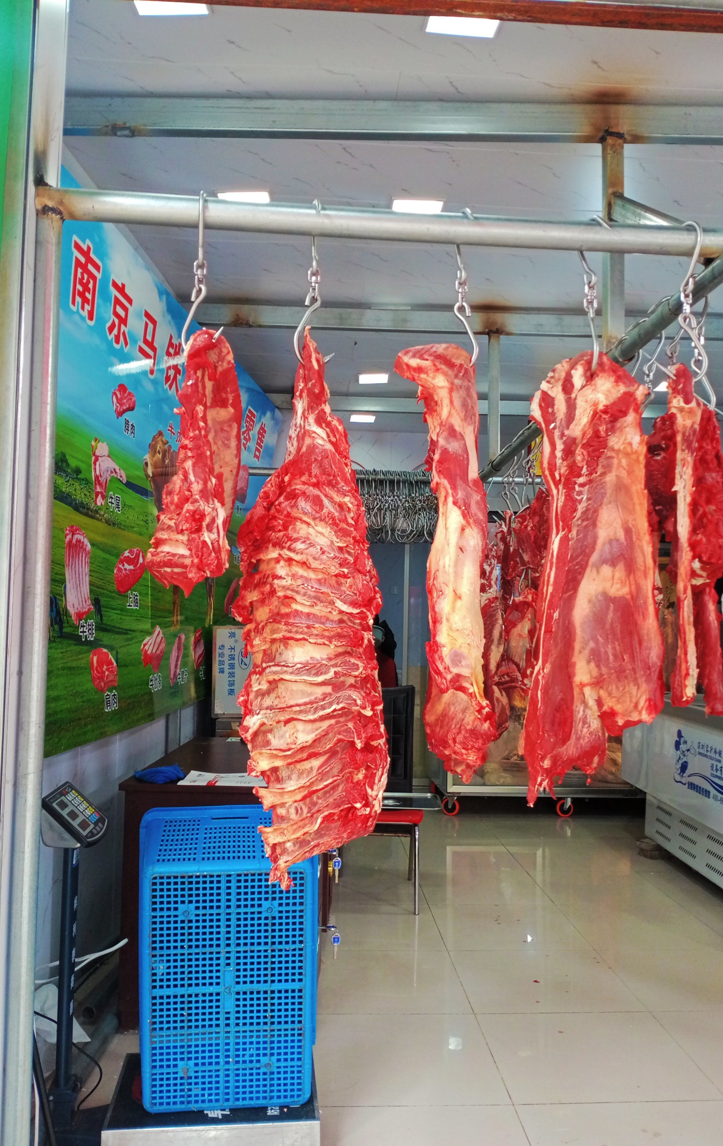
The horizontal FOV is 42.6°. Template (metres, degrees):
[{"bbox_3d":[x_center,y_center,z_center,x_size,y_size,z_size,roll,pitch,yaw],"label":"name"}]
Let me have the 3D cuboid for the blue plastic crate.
[{"bbox_3d":[-0.331,0.963,2.325,0.470,0.670,0.310,1,4,-7],"label":"blue plastic crate"}]

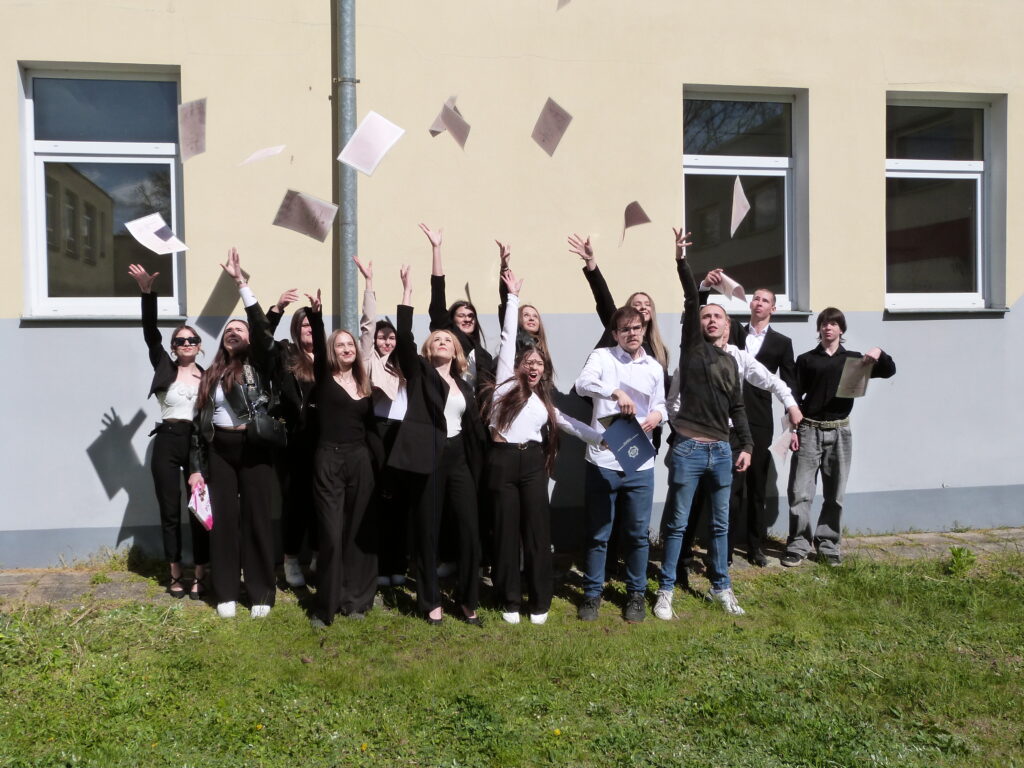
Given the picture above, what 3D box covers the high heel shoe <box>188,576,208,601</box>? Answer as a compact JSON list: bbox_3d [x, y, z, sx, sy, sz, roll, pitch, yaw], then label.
[{"bbox_3d":[-1.975,1.284,6.130,0.090,0.120,0.220,-1,2,-9],"label":"high heel shoe"}]

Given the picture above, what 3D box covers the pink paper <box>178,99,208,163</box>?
[{"bbox_3d":[-1.667,-1.327,5.100,0.020,0.297,0.210,19,33,14],"label":"pink paper"}]

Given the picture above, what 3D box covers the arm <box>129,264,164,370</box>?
[{"bbox_3d":[-2.317,-0.419,6.240,0.170,0.680,0.170,-8,7,-8],"label":"arm"}]

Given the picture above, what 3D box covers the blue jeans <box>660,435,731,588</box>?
[{"bbox_3d":[1.075,0.759,5.720,0.400,0.890,0.290,-1,3,-10],"label":"blue jeans"}]

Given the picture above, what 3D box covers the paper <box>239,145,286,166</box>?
[{"bbox_3d":[-1.342,-1.229,5.250,0.280,0.050,0.210,-18,21,-3],"label":"paper"}]

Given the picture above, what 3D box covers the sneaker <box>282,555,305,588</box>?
[{"bbox_3d":[-1.450,1.261,6.499,0.100,0.130,0.270,-2,2,-23],"label":"sneaker"}]

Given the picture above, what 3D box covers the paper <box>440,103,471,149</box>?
[{"bbox_3d":[-0.358,-1.662,6.300,0.040,0.200,0.280,-17,48,-29],"label":"paper"}]

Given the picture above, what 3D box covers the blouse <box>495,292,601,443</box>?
[{"bbox_3d":[0.193,-0.075,5.450,0.630,0.850,0.360,-1,3,-9],"label":"blouse"}]

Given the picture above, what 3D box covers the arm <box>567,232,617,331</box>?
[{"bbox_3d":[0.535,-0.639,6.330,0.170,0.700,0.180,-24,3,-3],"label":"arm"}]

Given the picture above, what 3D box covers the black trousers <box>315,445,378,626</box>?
[{"bbox_3d":[-0.944,0.825,5.500,0.370,1.010,0.300,-1,3,0],"label":"black trousers"}]

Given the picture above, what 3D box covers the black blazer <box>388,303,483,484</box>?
[{"bbox_3d":[-0.437,0.056,5.720,0.550,1.030,0.360,-1,2,-12],"label":"black blazer"}]

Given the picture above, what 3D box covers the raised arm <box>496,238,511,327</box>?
[{"bbox_3d":[-0.043,-0.636,6.500,0.140,0.660,0.180,-1,3,0],"label":"raised arm"}]

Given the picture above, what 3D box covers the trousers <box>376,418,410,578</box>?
[{"bbox_3d":[-0.784,0.751,6.350,0.350,1.030,0.270,-1,2,-6],"label":"trousers"}]

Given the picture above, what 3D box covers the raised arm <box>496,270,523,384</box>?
[{"bbox_3d":[-0.014,-0.324,5.600,0.140,0.670,0.170,5,4,0],"label":"raised arm"}]

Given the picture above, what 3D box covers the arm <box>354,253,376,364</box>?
[{"bbox_3d":[-0.938,-0.483,6.250,0.150,0.690,0.180,-1,3,0],"label":"arm"}]

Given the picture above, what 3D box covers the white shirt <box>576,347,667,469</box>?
[{"bbox_3d":[0.619,0.141,5.620,0.510,0.740,0.350,-1,3,0],"label":"white shirt"}]

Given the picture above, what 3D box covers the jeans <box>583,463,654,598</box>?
[{"bbox_3d":[0.618,0.815,5.660,0.420,0.840,0.290,-1,2,5],"label":"jeans"}]

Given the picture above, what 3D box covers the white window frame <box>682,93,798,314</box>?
[{"bbox_3d":[1.782,-1.441,7.814,1.050,1.730,0.110,-1,3,-10],"label":"white window frame"}]

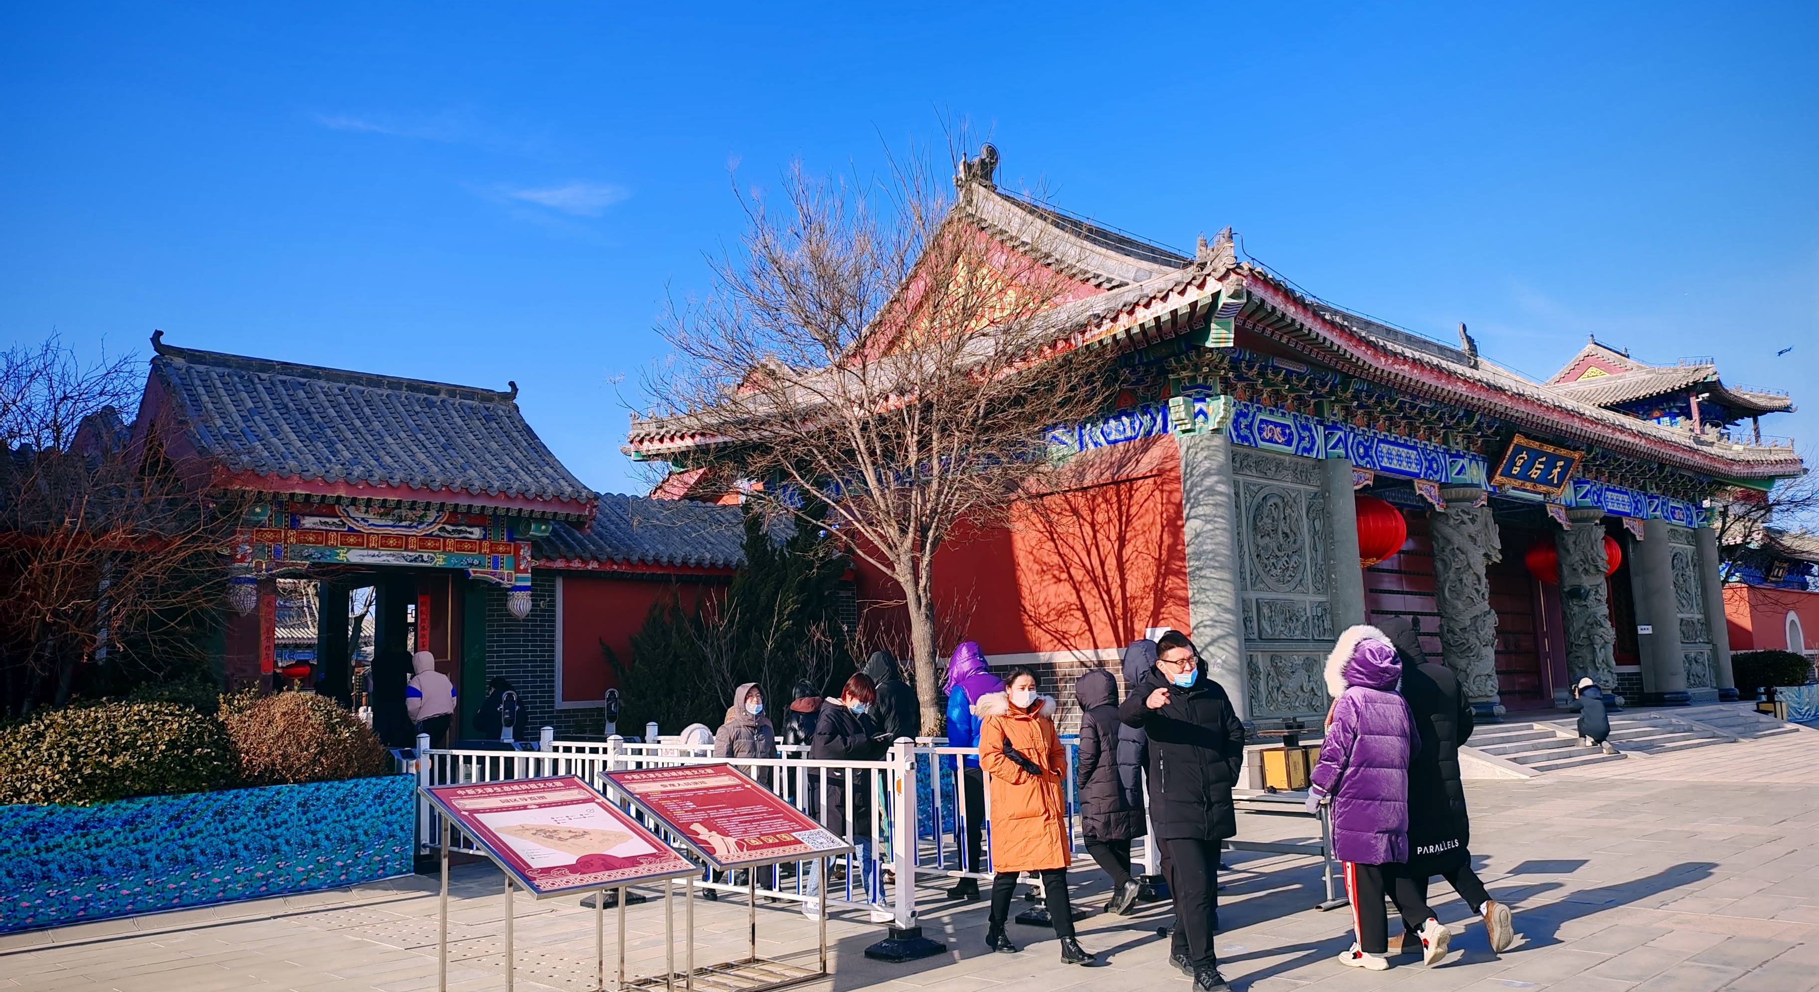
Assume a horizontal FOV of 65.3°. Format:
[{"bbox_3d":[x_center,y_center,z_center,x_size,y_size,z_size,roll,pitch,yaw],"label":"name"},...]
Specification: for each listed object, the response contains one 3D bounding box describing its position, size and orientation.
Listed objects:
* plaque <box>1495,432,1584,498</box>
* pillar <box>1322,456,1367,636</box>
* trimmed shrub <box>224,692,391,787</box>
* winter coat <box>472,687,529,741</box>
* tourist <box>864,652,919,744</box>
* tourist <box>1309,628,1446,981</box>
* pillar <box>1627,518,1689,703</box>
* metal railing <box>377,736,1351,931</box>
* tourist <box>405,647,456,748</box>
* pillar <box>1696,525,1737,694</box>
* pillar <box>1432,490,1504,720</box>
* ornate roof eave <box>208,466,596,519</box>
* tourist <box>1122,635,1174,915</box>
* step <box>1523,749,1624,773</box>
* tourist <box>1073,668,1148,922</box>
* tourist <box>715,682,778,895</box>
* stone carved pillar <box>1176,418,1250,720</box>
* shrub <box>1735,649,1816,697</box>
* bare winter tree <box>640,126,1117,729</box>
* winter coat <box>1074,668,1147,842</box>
[{"bbox_3d":[12.086,-0.561,27.300,3.000,1.040,0.180,6,22,-44],"label":"plaque"},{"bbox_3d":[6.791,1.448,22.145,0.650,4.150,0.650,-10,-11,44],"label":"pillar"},{"bbox_3d":[-5.484,2.273,12.864,1.250,0.960,1.400,-9,-11,44],"label":"trimmed shrub"},{"bbox_3d":[-4.566,2.492,15.800,0.550,0.800,0.550,1,-8,-19],"label":"winter coat"},{"bbox_3d":[-0.149,2.109,11.098,0.400,1.770,0.540,-8,-10,39],"label":"tourist"},{"bbox_3d":[2.457,1.558,7.452,0.520,1.730,0.500,4,-10,-38],"label":"tourist"},{"bbox_3d":[17.492,2.659,32.983,0.740,4.250,0.740,6,-11,-44],"label":"pillar"},{"bbox_3d":[-1.117,2.483,11.182,8.050,1.200,2.600,-9,-11,44],"label":"metal railing"},{"bbox_3d":[-5.519,2.587,16.190,0.580,1.680,0.450,1,-8,-18],"label":"tourist"},{"bbox_3d":[21.250,3.090,37.600,0.800,4.400,0.800,-9,-11,44],"label":"pillar"},{"bbox_3d":[10.660,1.980,26.950,1.000,4.400,1.000,-9,-11,44],"label":"pillar"},{"bbox_3d":[-5.958,0.018,17.045,4.750,0.450,0.600,6,-11,-44],"label":"ornate roof eave"},{"bbox_3d":[1.503,1.800,8.941,0.540,1.780,0.460,4,-10,-38],"label":"tourist"},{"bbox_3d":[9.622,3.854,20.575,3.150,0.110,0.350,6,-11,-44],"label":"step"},{"bbox_3d":[1.323,1.944,9.400,0.460,1.600,0.460,-9,-11,42],"label":"tourist"},{"bbox_3d":[-1.290,2.245,10.841,0.550,1.600,0.420,3,-9,-33],"label":"tourist"},{"bbox_3d":[4.206,1.158,19.570,0.750,4.200,0.750,-10,-11,44],"label":"stone carved pillar"},{"bbox_3d":[21.565,4.445,35.500,1.800,1.200,2.200,-10,-11,44],"label":"shrub"},{"bbox_3d":[-0.312,-0.702,17.300,5.500,7.200,5.100,-2,-8,1],"label":"bare winter tree"},{"bbox_3d":[1.325,1.709,9.350,0.470,1.160,0.370,6,-11,-45],"label":"winter coat"}]

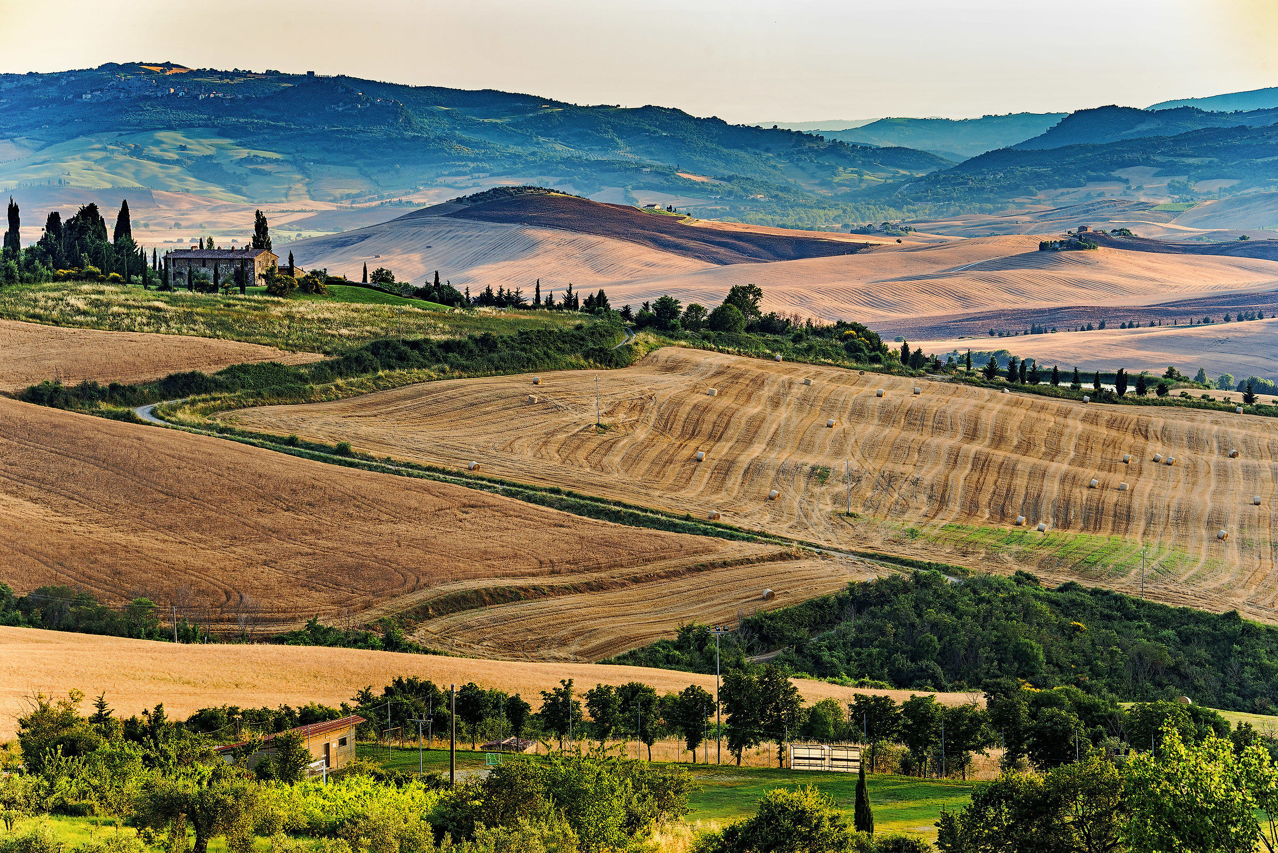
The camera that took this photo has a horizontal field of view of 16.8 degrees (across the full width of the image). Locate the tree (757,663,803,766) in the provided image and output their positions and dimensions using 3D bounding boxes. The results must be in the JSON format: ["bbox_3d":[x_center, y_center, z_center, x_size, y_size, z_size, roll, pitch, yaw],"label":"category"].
[{"bbox_3d":[12.544,25.872,386.000,4.180,9.170,4.180,0,4,0],"label":"tree"}]

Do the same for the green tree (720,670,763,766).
[{"bbox_3d":[9.143,26.006,387.000,3.920,8.790,3.920,0,4,0],"label":"green tree"}]

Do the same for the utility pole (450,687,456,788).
[{"bbox_3d":[-15.790,26.680,368.000,0.420,9.400,0.420,0,4,0],"label":"utility pole"}]

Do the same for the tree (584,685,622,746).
[{"bbox_3d":[-3.260,26.690,392.500,3.350,6.790,3.250,0,4,0],"label":"tree"}]

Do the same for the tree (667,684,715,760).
[{"bbox_3d":[4.730,26.740,390.500,4.320,6.930,4.190,0,4,0],"label":"tree"}]

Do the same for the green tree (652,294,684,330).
[{"bbox_3d":[6.626,-26.165,1000.000,7.260,8.800,7.260,0,4,0],"label":"green tree"}]

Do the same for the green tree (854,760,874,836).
[{"bbox_3d":[18.080,29.810,349.000,1.490,6.360,1.440,0,4,0],"label":"green tree"}]

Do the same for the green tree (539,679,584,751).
[{"bbox_3d":[-7.130,26.520,394.000,4.000,6.990,3.880,0,4,0],"label":"green tree"}]

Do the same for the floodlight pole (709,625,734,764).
[{"bbox_3d":[7.333,24.016,388.000,2.150,12.500,0.500,1,4,22],"label":"floodlight pole"}]

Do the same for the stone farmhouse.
[{"bbox_3d":[-94.050,-35.890,975.000,24.000,8.800,10.300,2,4,26],"label":"stone farmhouse"}]

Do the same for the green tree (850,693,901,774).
[{"bbox_3d":[20.779,27.079,382.000,4.310,7.080,4.310,0,4,0],"label":"green tree"}]

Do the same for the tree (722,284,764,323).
[{"bbox_3d":[24.213,-28.078,1015.000,9.830,10.580,9.830,0,4,0],"label":"tree"}]

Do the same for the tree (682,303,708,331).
[{"bbox_3d":[12.792,-25.243,1000.000,5.990,6.490,5.990,0,4,0],"label":"tree"}]

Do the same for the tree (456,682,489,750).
[{"bbox_3d":[-15.619,27.186,407.000,3.380,6.460,3.380,0,4,0],"label":"tree"}]

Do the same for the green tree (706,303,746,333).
[{"bbox_3d":[19.250,-23.900,960.000,9.070,7.080,8.800,0,4,0],"label":"green tree"}]

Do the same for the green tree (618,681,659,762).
[{"bbox_3d":[-0.050,26.620,391.000,3.790,7.120,3.670,0,4,0],"label":"green tree"}]

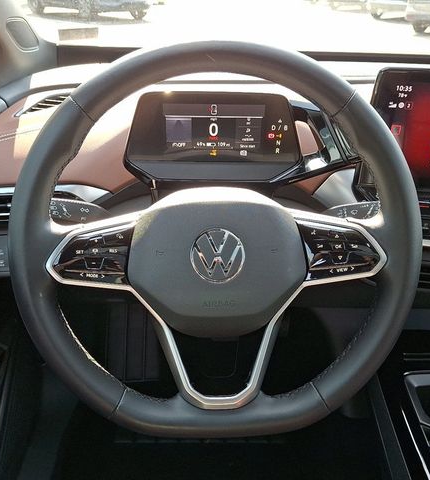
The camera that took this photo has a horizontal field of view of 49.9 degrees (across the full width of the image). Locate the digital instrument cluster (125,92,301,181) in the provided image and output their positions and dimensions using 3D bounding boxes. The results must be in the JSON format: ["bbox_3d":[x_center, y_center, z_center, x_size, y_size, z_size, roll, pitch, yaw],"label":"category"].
[{"bbox_3d":[-0.002,-0.121,0.560,0.201,0.099,0.055,1,7,3],"label":"digital instrument cluster"}]

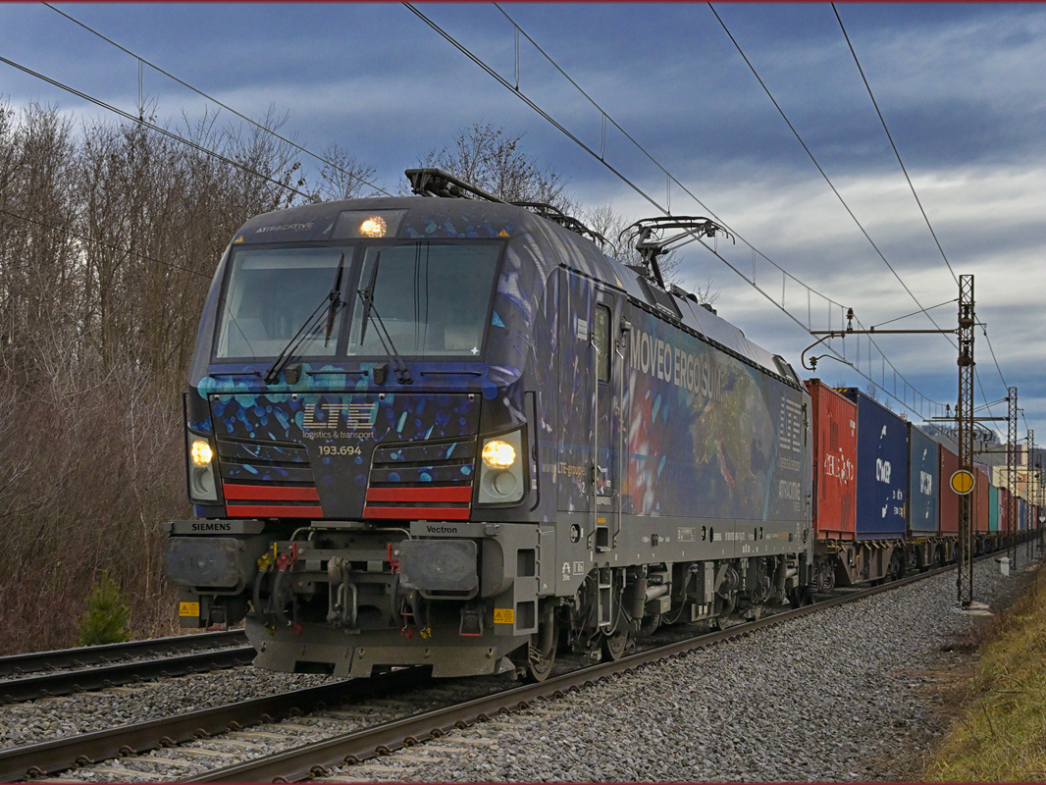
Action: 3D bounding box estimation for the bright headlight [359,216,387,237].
[{"bbox_3d":[-1.152,-1.266,15.014,0.200,0.160,0.110,0,-4,15],"label":"bright headlight"}]

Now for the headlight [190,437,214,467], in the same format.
[{"bbox_3d":[-2.422,0.460,14.835,0.180,0.210,0.110,0,-4,15],"label":"headlight"}]

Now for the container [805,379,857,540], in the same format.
[{"bbox_3d":[4.503,1.338,35.436,2.438,2.591,6.058,0,-4,15],"label":"container"}]

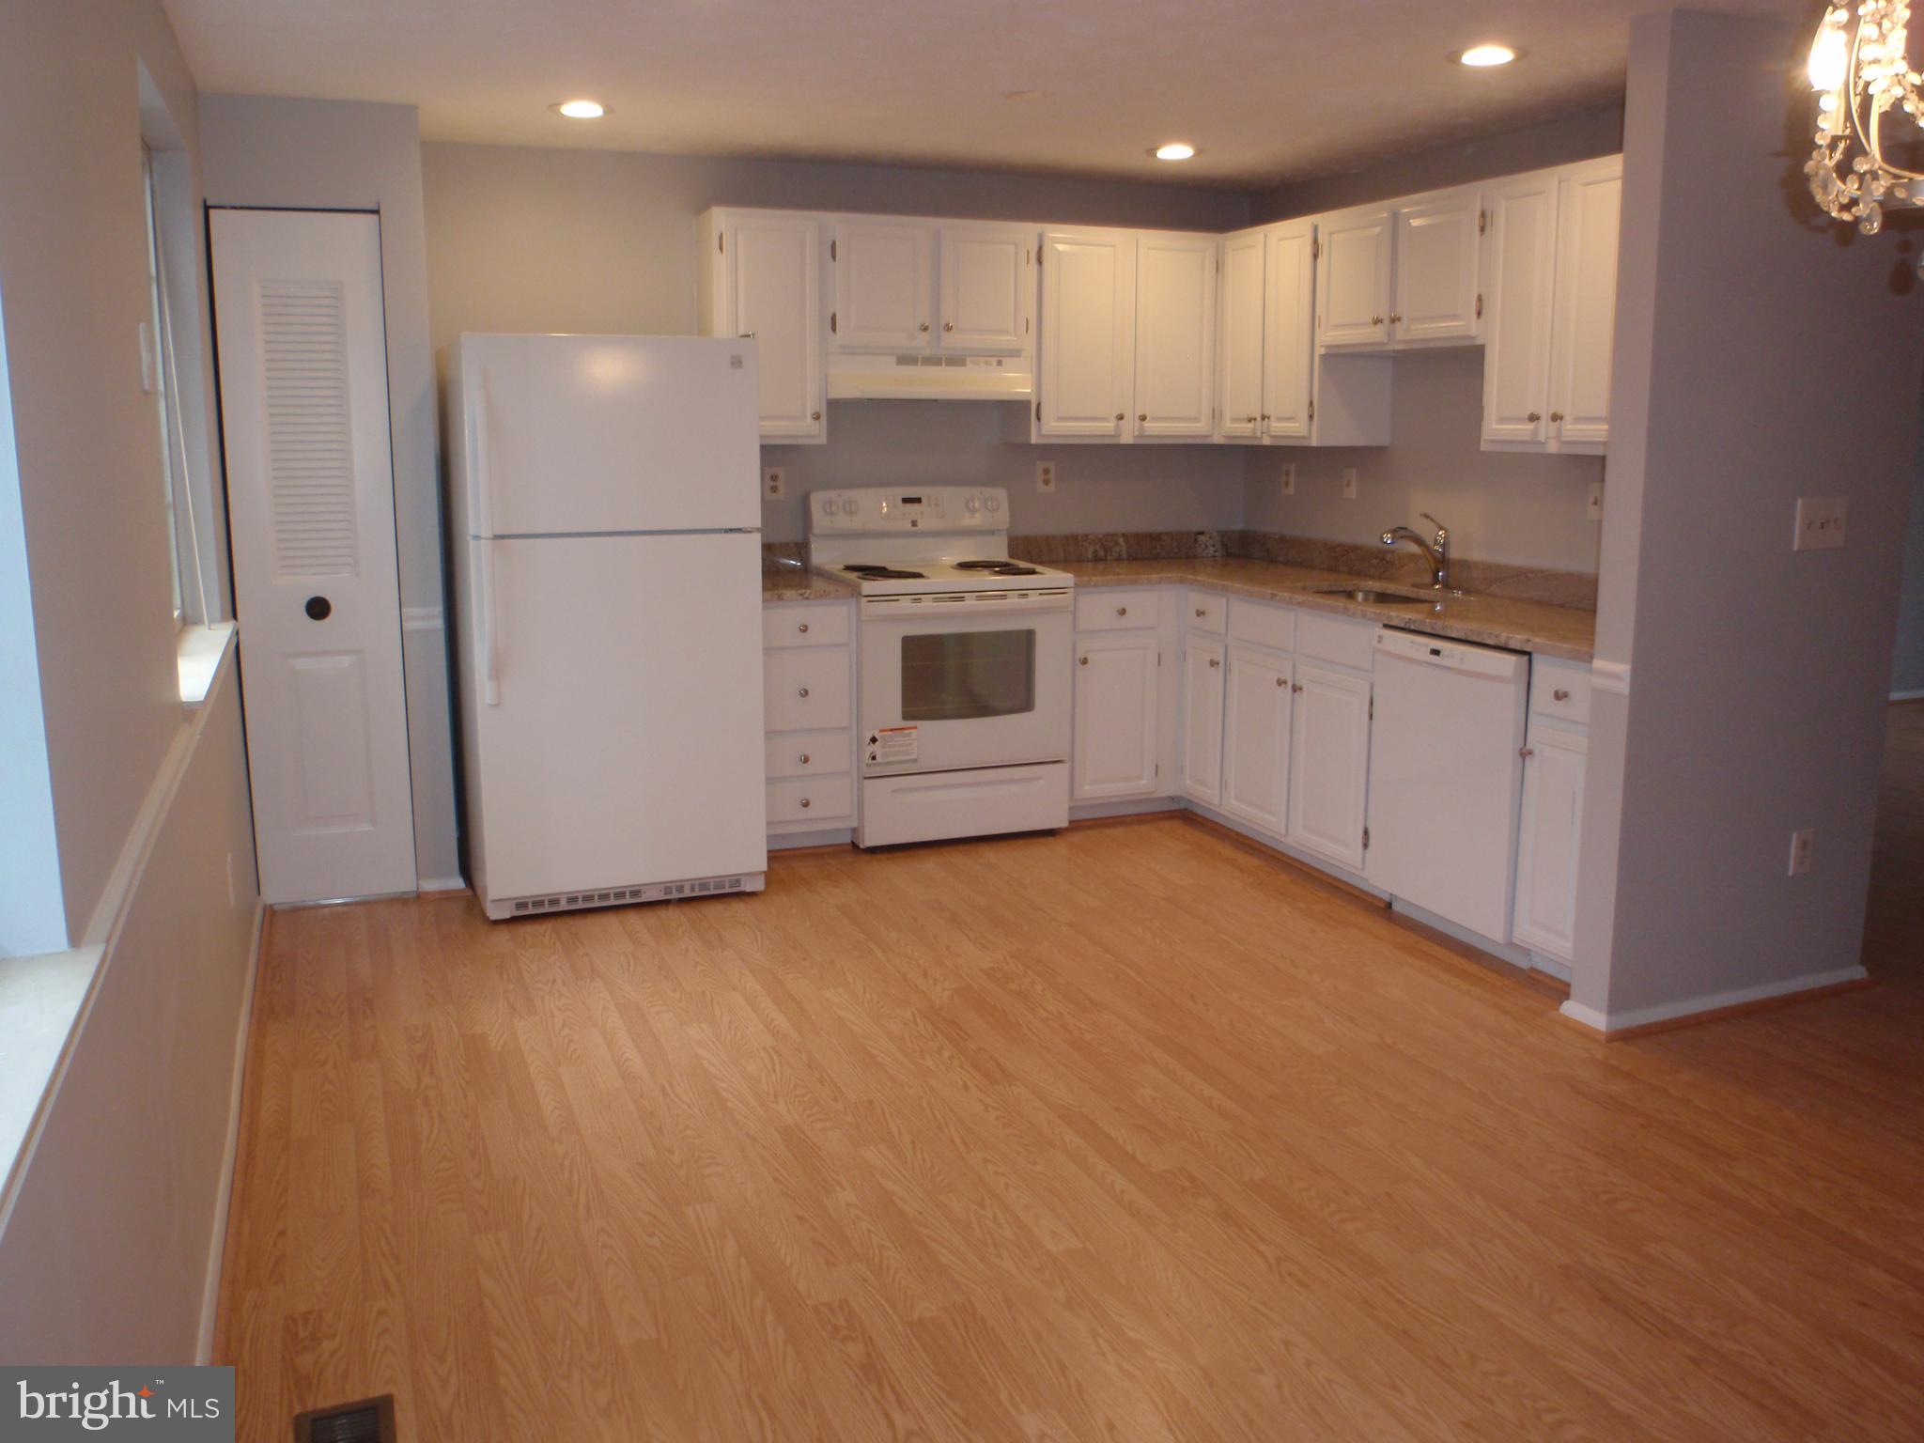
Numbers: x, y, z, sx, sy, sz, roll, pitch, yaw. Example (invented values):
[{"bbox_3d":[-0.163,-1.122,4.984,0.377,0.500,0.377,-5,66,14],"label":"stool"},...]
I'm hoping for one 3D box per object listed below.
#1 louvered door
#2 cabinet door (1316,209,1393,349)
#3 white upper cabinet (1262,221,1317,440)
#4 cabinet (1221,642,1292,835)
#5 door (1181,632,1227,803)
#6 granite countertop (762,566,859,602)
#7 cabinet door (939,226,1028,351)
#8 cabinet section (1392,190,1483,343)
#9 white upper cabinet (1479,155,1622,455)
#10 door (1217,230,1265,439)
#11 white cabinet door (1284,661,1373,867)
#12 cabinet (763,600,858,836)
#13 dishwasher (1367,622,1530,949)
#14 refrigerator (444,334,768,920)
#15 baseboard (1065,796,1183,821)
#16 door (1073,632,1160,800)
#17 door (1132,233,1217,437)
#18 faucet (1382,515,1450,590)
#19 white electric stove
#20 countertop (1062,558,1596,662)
[{"bbox_3d":[-1.868,-0.440,4.536,0.440,1.995,0.035,-3,11,-16],"label":"louvered door"},{"bbox_3d":[1.266,-1.412,4.988,0.021,0.400,0.363,-4,12,-22],"label":"cabinet door"},{"bbox_3d":[1.127,-1.334,5.354,0.021,0.697,0.285,-4,12,-22],"label":"white upper cabinet"},{"bbox_3d":[0.980,0.057,5.125,0.022,0.562,0.386,-4,12,-21],"label":"cabinet"},{"bbox_3d":[0.854,-0.004,5.437,0.022,0.562,0.256,-4,12,-21],"label":"door"},{"bbox_3d":[-0.630,-0.466,5.308,0.385,0.038,0.629,-4,12,-21],"label":"granite countertop"},{"bbox_3d":[0.073,-1.504,5.453,0.320,0.397,0.020,-4,12,-21],"label":"cabinet door"},{"bbox_3d":[1.412,-1.333,4.601,0.022,0.394,0.368,-4,12,-21],"label":"cabinet section"},{"bbox_3d":[1.747,-1.109,4.224,0.337,0.751,0.585,-4,12,-21],"label":"white upper cabinet"},{"bbox_3d":[1.029,-1.397,5.662,0.020,0.708,0.285,-4,12,-21],"label":"door"},{"bbox_3d":[1.133,0.131,4.780,0.021,0.578,0.398,-4,12,-22],"label":"white cabinet door"},{"bbox_3d":[-0.635,-0.054,5.450,0.374,0.815,0.628,-4,12,-21],"label":"cabinet"},{"bbox_3d":[1.577,0.164,4.388,0.600,0.818,0.605,-4,12,-21],"label":"dishwasher"},{"bbox_3d":[-1.105,-0.314,4.822,0.819,1.673,0.800,-4,12,-21],"label":"refrigerator"},{"bbox_3d":[0.594,0.318,5.723,0.505,0.080,0.018,-4,12,-21],"label":"baseboard"},{"bbox_3d":[0.550,-0.017,5.603,0.332,0.587,0.020,-4,12,-21],"label":"door"},{"bbox_3d":[0.780,-1.402,5.699,0.322,0.692,0.022,-4,12,-21],"label":"door"},{"bbox_3d":[1.467,-0.547,5.034,0.272,0.249,0.060,-4,12,-21],"label":"faucet"},{"bbox_3d":[-0.076,-0.206,5.540,0.762,1.196,0.664,-4,12,-21],"label":"white electric stove"},{"bbox_3d":[1.134,-0.386,4.949,1.095,0.038,2.733,-4,12,-21],"label":"countertop"}]

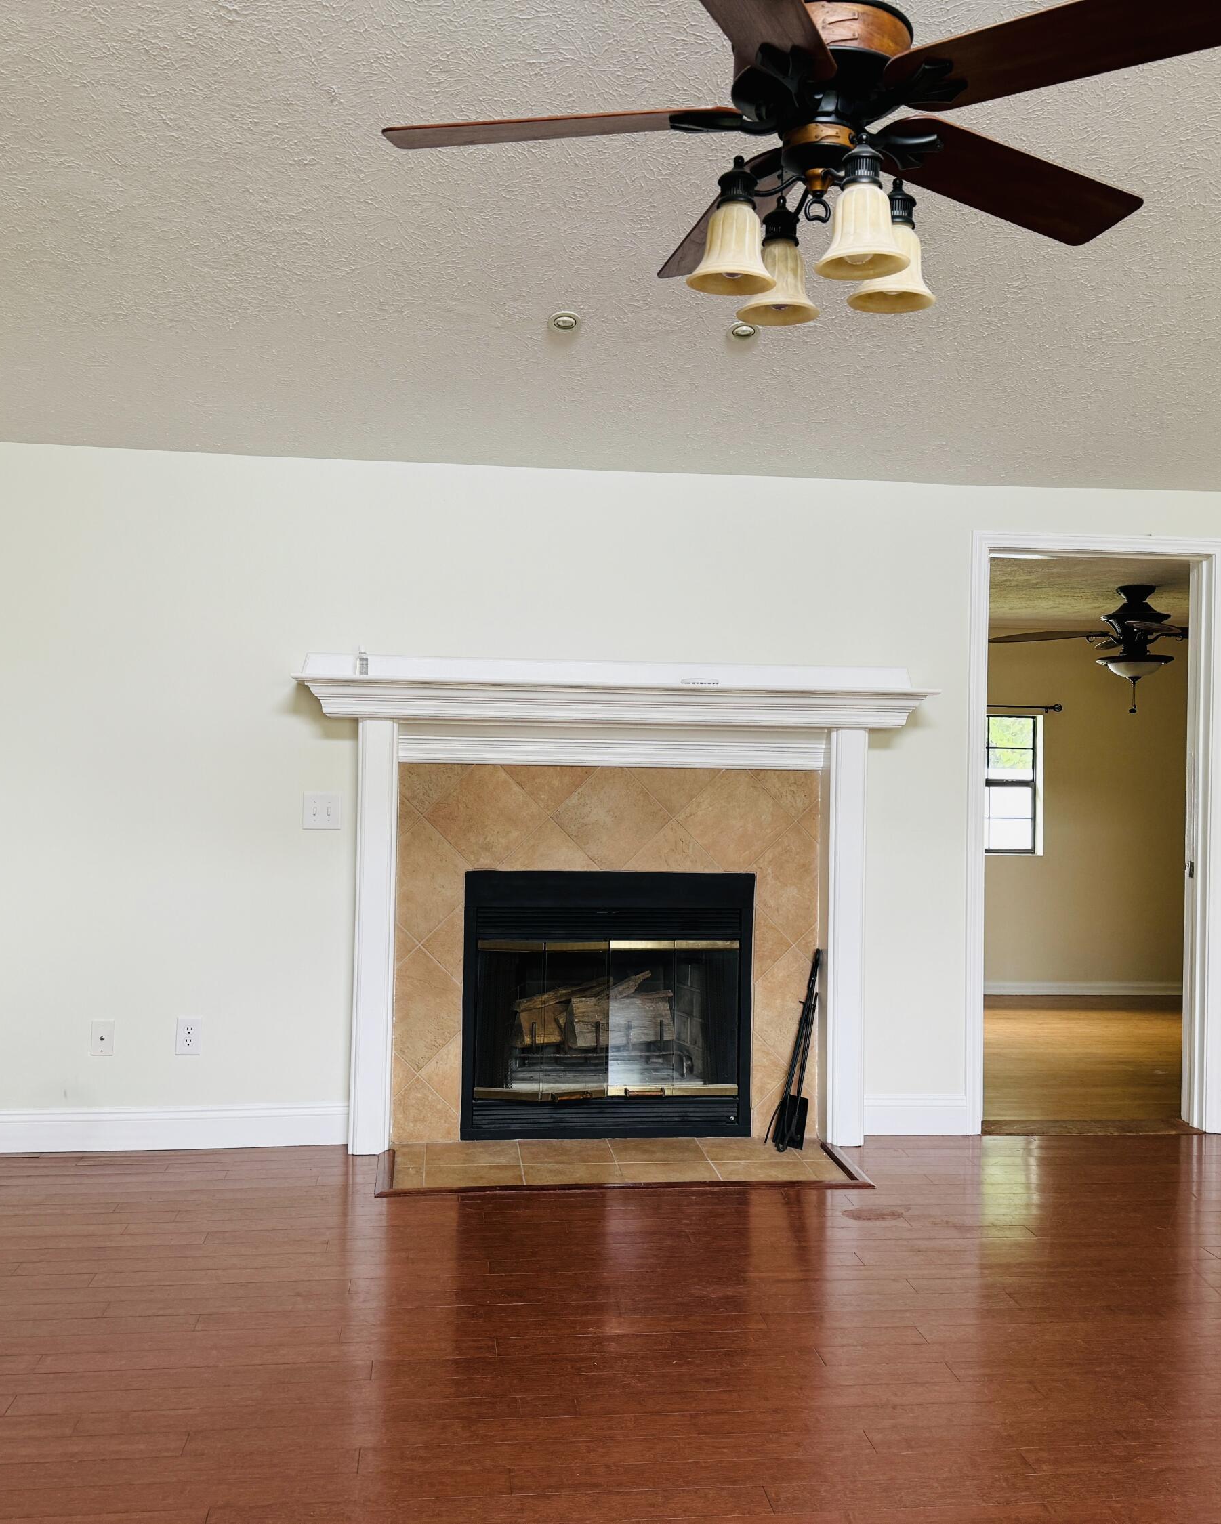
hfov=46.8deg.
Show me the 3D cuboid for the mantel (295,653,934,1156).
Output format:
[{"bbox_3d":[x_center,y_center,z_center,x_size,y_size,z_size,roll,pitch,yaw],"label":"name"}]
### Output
[{"bbox_3d":[0.020,0.477,4.676,2.100,1.643,0.300,1,0,-7],"label":"mantel"}]

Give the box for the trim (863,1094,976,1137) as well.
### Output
[{"bbox_3d":[1.066,1.250,4.948,0.410,0.132,0.020,1,0,-7],"label":"trim"}]

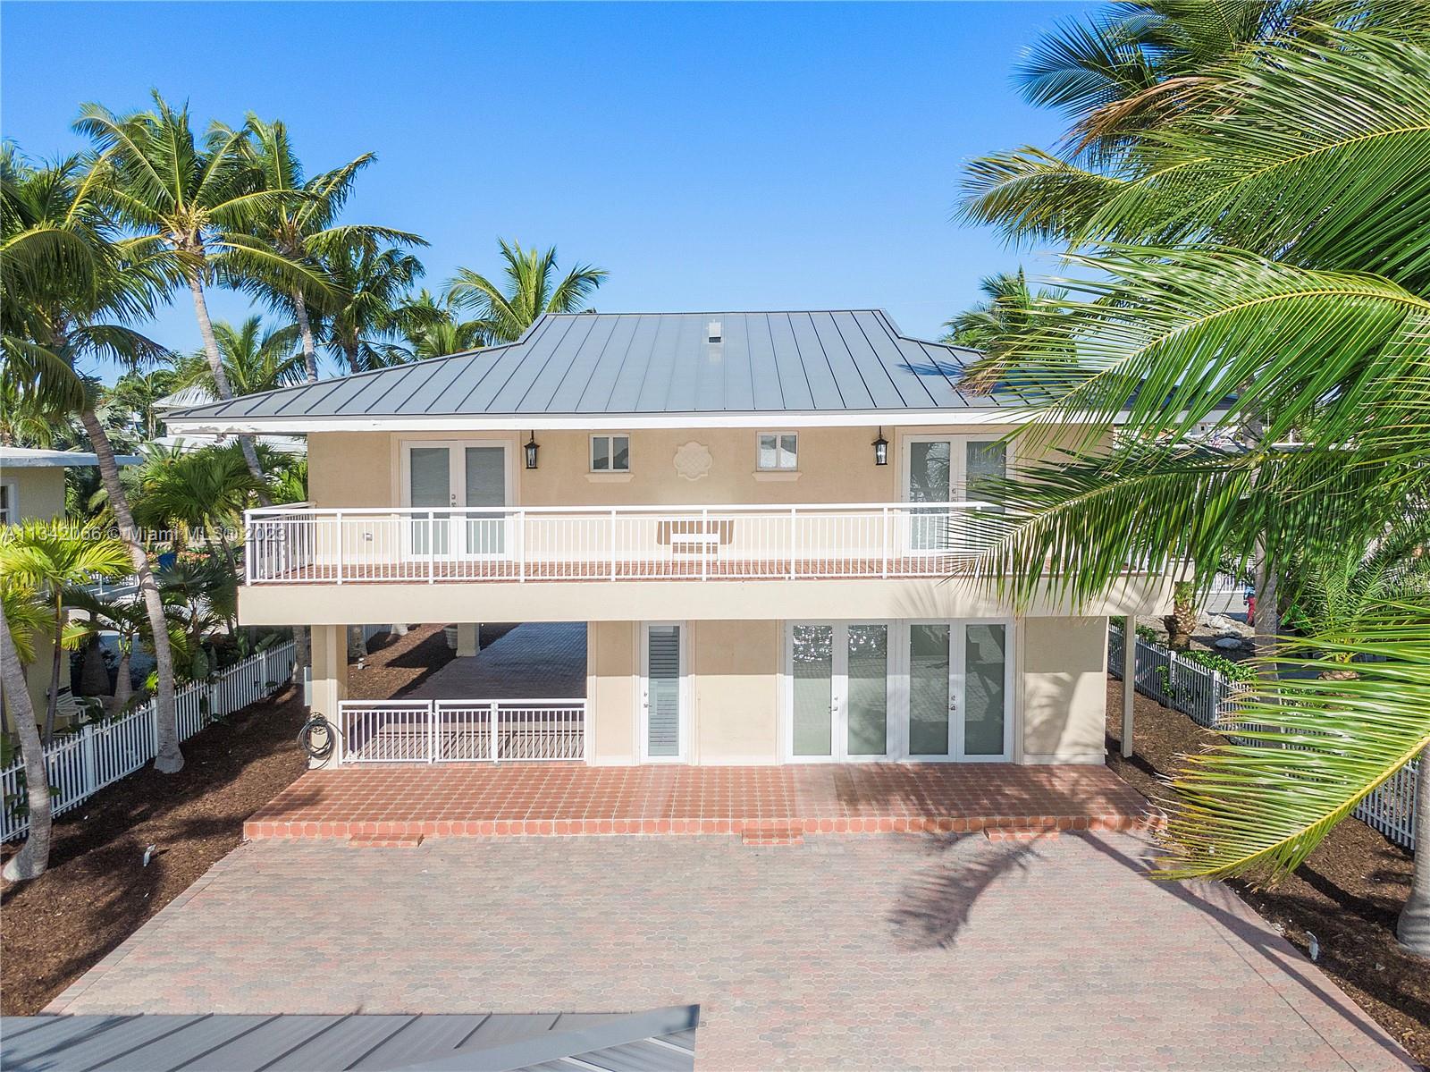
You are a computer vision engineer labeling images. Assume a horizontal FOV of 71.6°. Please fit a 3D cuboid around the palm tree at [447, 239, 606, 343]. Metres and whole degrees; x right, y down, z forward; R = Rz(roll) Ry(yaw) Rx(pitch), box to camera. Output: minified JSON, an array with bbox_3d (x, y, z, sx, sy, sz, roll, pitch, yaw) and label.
[{"bbox_3d":[-6.468,-3.789,34.805,5.680,13.020,5.680,0,5,0],"label":"palm tree"}]

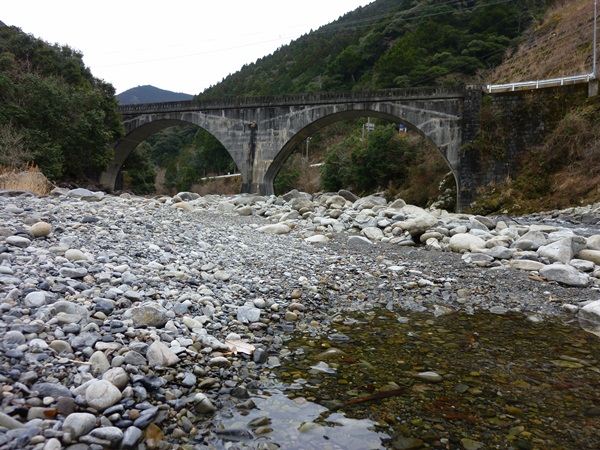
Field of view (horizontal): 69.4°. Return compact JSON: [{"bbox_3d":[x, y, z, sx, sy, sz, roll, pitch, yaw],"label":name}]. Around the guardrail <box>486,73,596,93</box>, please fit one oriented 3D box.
[{"bbox_3d":[22.327,-13.137,40.494,8.900,0.750,0.240,1,1,25],"label":"guardrail"}]

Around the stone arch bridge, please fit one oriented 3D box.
[{"bbox_3d":[-4.293,-8.007,50.240,46.753,12.484,4.045,2,1,16],"label":"stone arch bridge"}]

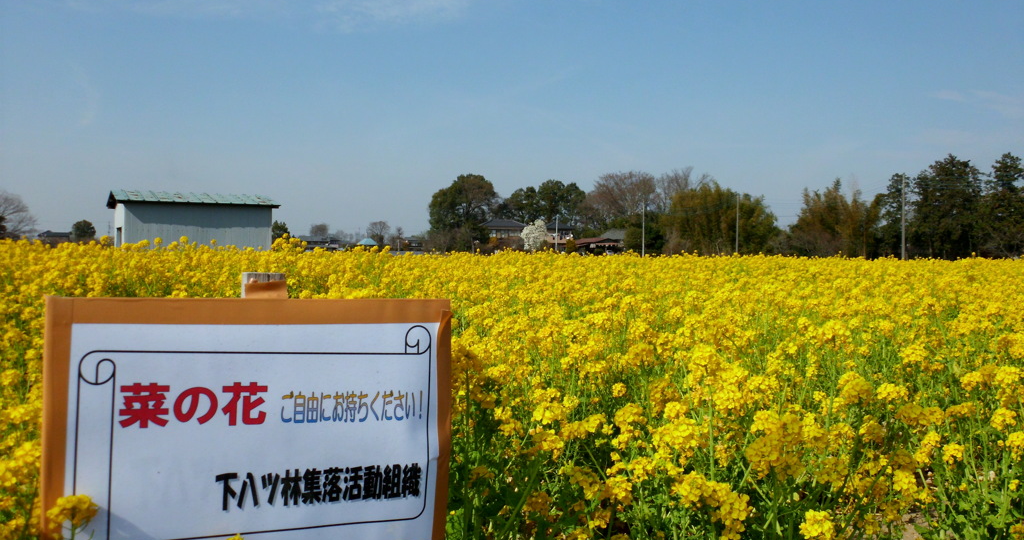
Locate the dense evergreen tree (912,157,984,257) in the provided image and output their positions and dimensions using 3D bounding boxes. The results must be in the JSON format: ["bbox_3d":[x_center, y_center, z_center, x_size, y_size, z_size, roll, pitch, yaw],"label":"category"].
[{"bbox_3d":[53.500,-7.360,98.200,8.600,13.470,8.400,1,2,0],"label":"dense evergreen tree"}]

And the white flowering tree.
[{"bbox_3d":[4.460,-6.880,160.110,5.600,7.150,5.400,1,2,0],"label":"white flowering tree"}]

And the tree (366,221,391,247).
[{"bbox_3d":[-31.080,-7.960,185.100,5.700,6.630,5.600,1,2,0],"label":"tree"}]

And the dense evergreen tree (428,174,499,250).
[{"bbox_3d":[-10.000,-11.630,162.240,14.000,16.030,13.500,1,2,0],"label":"dense evergreen tree"}]

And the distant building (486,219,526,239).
[{"bbox_3d":[-1.900,-7.340,172.110,10.300,7.140,8.500,1,2,0],"label":"distant building"}]

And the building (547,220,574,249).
[{"bbox_3d":[9.870,-6.990,170.100,7.200,6.950,7.500,1,2,0],"label":"building"}]

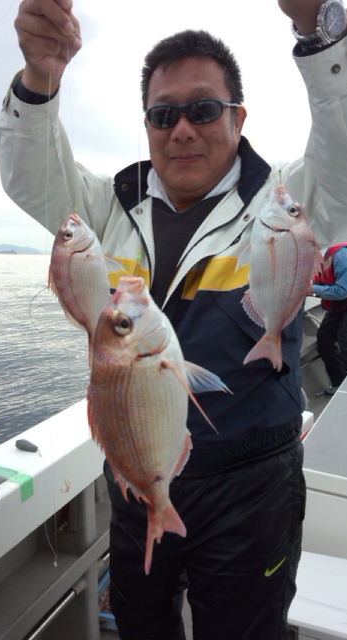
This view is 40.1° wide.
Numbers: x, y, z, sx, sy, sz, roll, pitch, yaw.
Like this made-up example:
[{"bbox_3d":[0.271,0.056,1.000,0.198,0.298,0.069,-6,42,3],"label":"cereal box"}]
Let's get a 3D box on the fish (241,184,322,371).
[{"bbox_3d":[0.146,-0.059,0.640,0.100,0.243,0.046,4,8,-2],"label":"fish"}]

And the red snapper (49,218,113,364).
[{"bbox_3d":[-0.129,-0.044,0.690,0.086,0.222,0.043,-4,8,9],"label":"red snapper"}]

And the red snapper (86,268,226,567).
[{"bbox_3d":[-0.019,0.100,0.480,0.125,0.302,0.068,-1,9,20],"label":"red snapper"}]

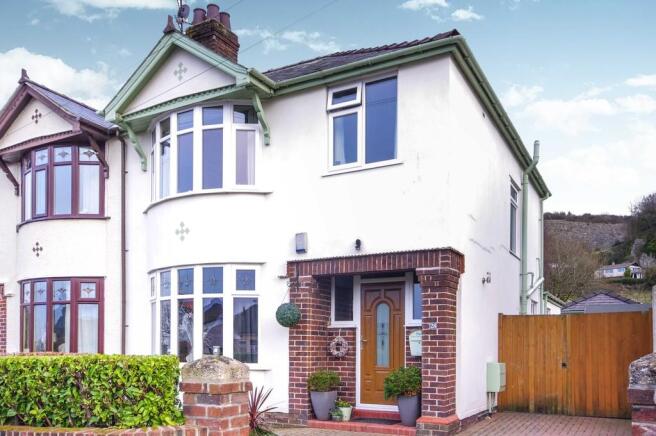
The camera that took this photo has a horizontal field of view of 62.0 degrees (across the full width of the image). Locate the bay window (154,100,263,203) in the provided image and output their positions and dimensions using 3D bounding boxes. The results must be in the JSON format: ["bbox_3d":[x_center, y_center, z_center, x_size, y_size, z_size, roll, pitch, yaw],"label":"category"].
[{"bbox_3d":[-2.227,-1.095,9.126,2.250,1.320,0.450,-4,-8,28],"label":"bay window"}]

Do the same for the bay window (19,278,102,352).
[{"bbox_3d":[-5.210,1.919,10.429,2.200,1.500,0.420,-4,-8,28],"label":"bay window"}]

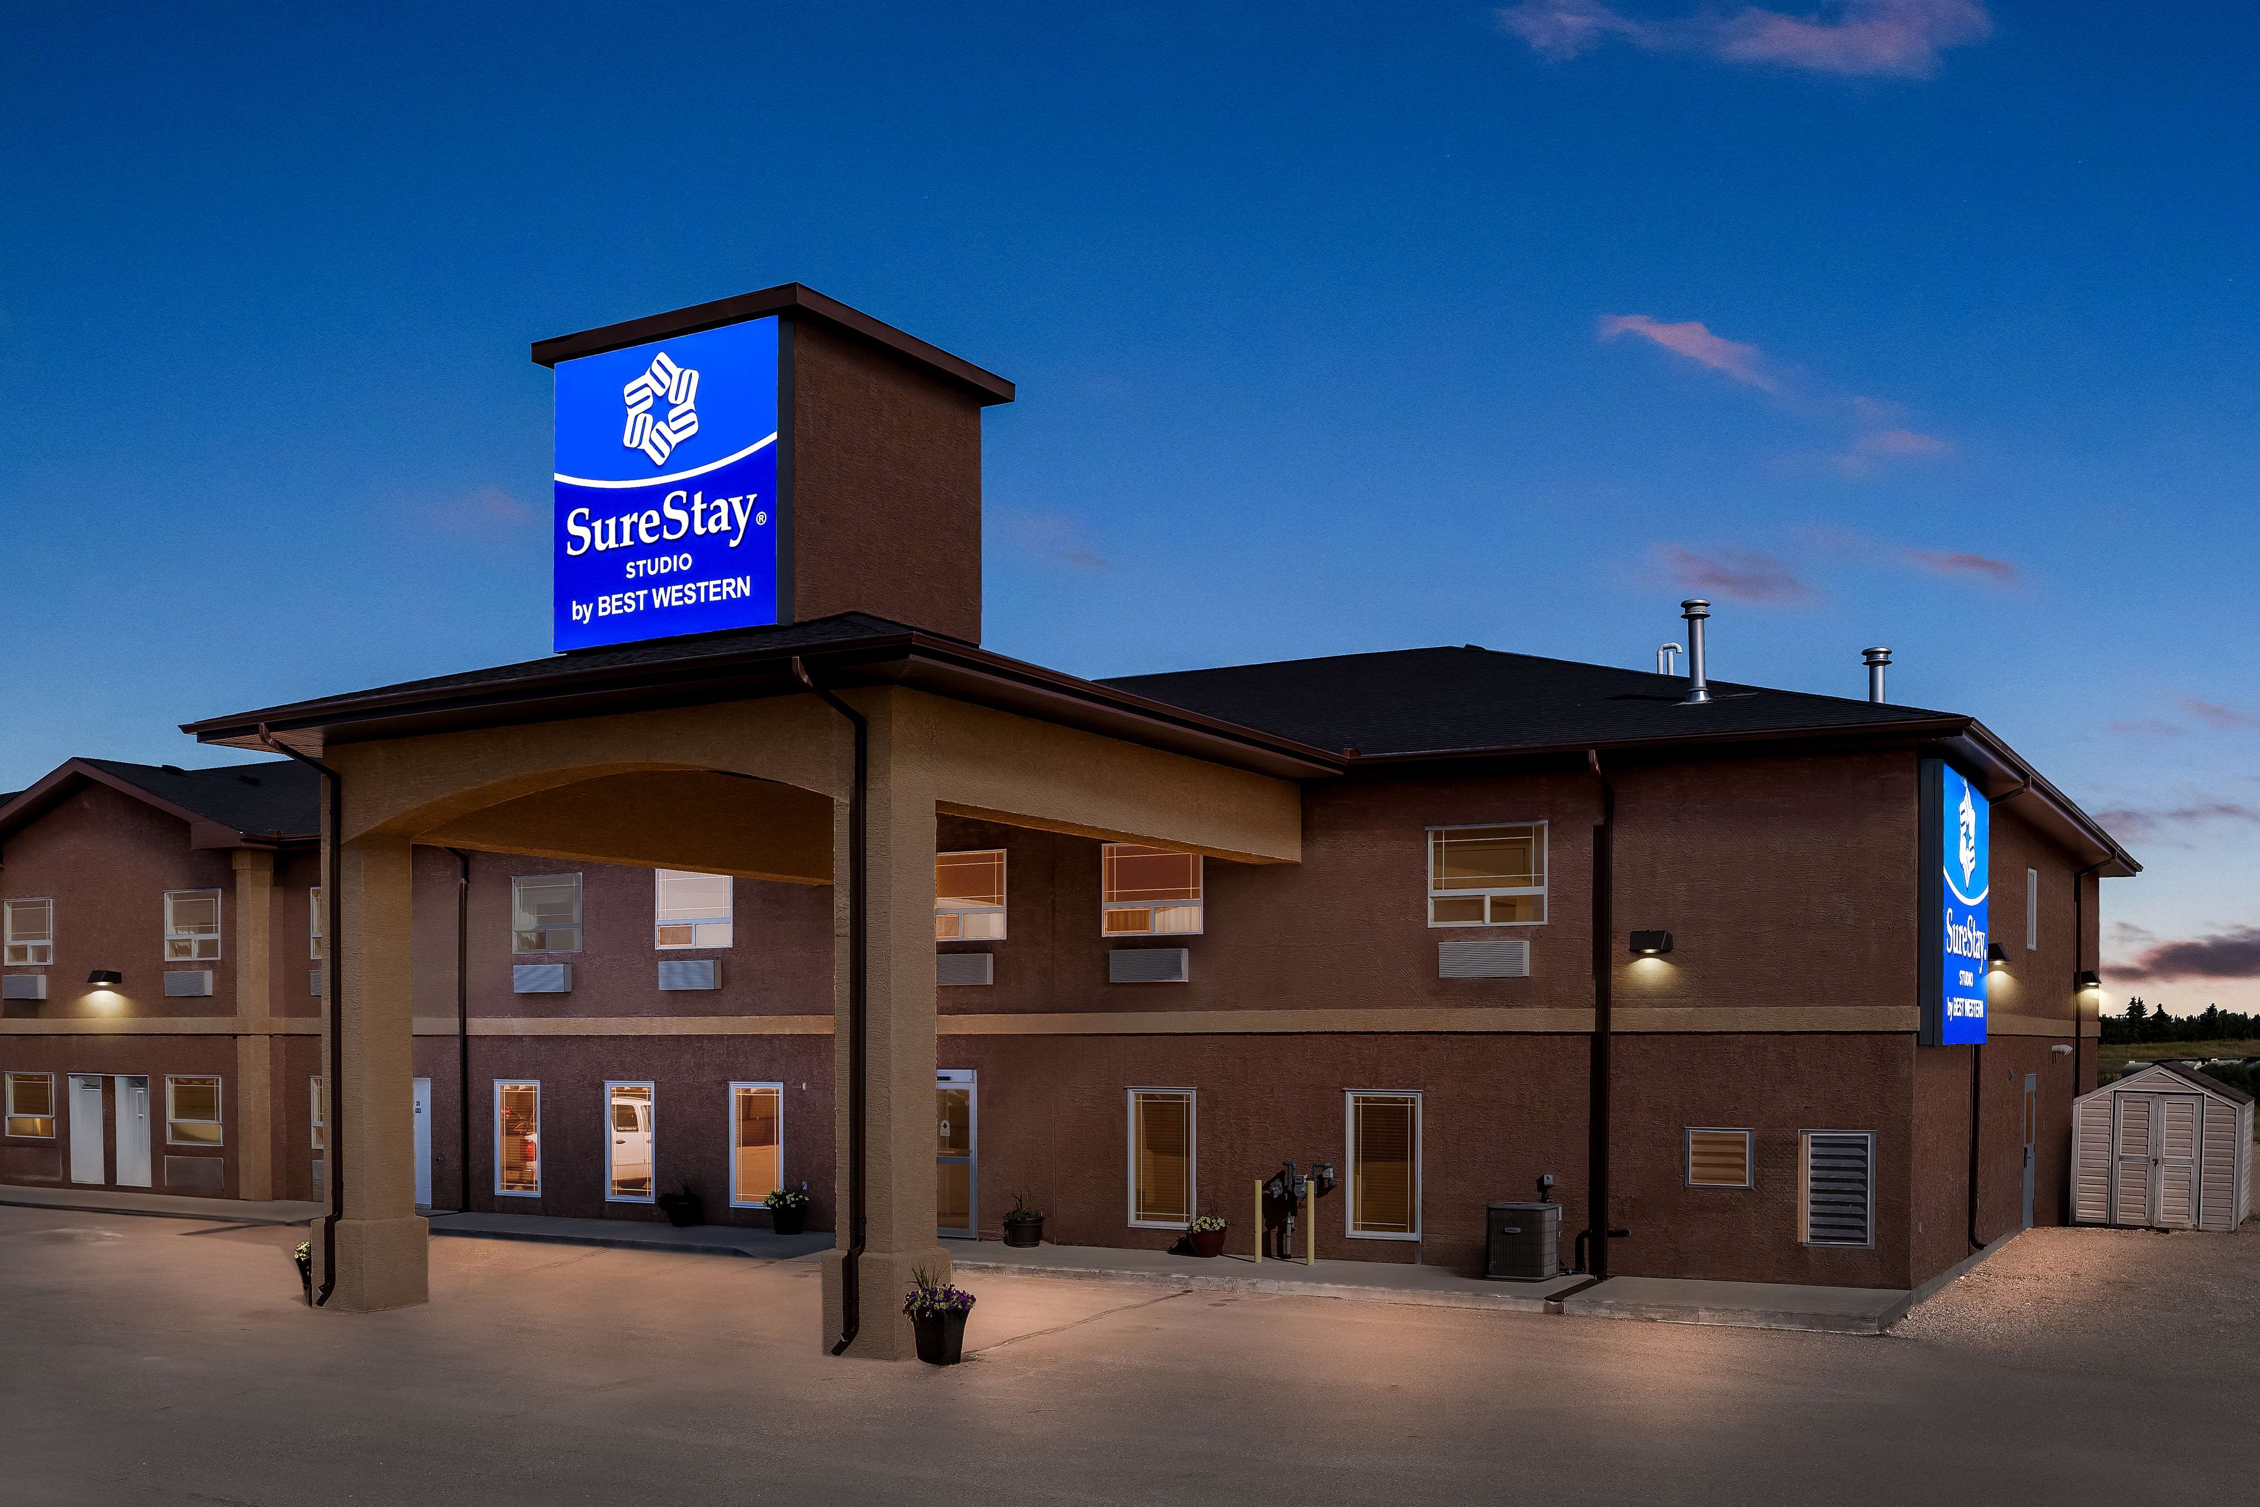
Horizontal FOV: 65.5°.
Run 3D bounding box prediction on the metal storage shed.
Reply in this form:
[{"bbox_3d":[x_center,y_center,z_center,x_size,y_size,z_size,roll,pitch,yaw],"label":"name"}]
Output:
[{"bbox_3d":[15.279,5.743,26.000,2.130,2.250,1.950,-3,-5,34],"label":"metal storage shed"}]

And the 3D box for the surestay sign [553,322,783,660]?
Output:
[{"bbox_3d":[-4.654,-2.630,17.550,2.850,2.980,0.250,-2,-5,28],"label":"surestay sign"}]

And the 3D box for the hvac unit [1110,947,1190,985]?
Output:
[{"bbox_3d":[0.240,2.648,21.986,1.000,0.430,0.220,-2,-5,27],"label":"hvac unit"}]

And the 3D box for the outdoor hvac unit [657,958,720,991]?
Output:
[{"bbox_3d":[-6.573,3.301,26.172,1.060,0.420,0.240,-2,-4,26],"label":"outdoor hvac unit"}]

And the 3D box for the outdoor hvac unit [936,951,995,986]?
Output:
[{"bbox_3d":[-2.403,3.011,24.493,1.050,0.430,0.190,-2,-5,25],"label":"outdoor hvac unit"}]

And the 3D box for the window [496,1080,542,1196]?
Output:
[{"bbox_3d":[-9.626,6.059,27.656,0.970,1.810,0.100,-2,-4,26],"label":"window"}]

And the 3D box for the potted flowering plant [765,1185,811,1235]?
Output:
[{"bbox_3d":[-4.845,6.455,24.800,0.620,0.670,0.600,0,-3,0],"label":"potted flowering plant"}]

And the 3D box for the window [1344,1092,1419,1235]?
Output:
[{"bbox_3d":[3.178,5.163,22.035,0.940,1.840,0.120,-2,-5,25],"label":"window"}]

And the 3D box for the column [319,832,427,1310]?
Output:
[{"bbox_3d":[-7.894,3.228,18.300,0.760,4.830,0.760,-3,-5,30],"label":"column"}]

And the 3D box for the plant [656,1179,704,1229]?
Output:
[{"bbox_3d":[-6.575,6.586,25.700,0.620,0.670,0.600,0,-3,0],"label":"plant"}]

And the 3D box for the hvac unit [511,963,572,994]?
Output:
[{"bbox_3d":[-9.219,3.547,27.611,1.050,0.430,0.190,-2,-5,25],"label":"hvac unit"}]

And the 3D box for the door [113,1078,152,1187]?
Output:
[{"bbox_3d":[-17.986,6.826,31.715,0.970,2.050,0.100,-2,-5,25],"label":"door"}]

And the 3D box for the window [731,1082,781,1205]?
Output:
[{"bbox_3d":[-5.472,5.746,25.758,0.980,1.840,0.100,-2,-4,26],"label":"window"}]

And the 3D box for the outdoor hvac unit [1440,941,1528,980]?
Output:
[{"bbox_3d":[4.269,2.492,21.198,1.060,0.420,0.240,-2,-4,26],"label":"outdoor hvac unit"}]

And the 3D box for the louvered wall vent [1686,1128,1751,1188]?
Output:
[{"bbox_3d":[6.667,4.586,19.900,0.740,0.680,0.100,-3,-5,28],"label":"louvered wall vent"}]

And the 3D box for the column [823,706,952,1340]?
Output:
[{"bbox_3d":[-2.157,2.310,15.600,0.780,5.700,0.780,-3,-5,30],"label":"column"}]

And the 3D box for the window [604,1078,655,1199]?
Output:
[{"bbox_3d":[-7.290,5.649,25.597,0.785,1.660,0.120,-2,-5,27],"label":"window"}]

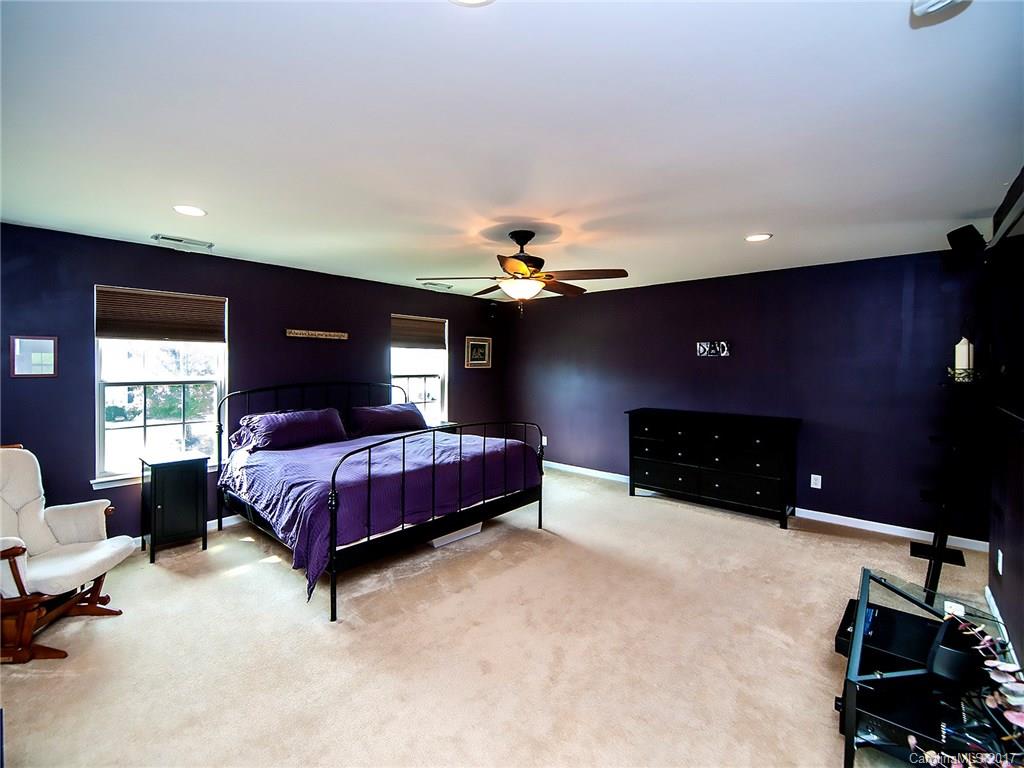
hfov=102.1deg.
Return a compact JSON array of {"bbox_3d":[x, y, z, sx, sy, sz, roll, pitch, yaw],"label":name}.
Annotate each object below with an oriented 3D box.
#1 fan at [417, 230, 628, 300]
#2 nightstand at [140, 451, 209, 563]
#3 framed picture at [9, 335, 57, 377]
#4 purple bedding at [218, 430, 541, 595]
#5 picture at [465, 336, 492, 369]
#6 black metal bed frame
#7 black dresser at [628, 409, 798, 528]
[{"bbox_3d":[0.070,-0.860,3.020,1.520,0.465,1.500,0,2,0],"label":"fan"},{"bbox_3d":[-2.664,0.953,3.265,0.364,0.728,0.375,2,3,40],"label":"nightstand"},{"bbox_3d":[-3.336,-0.186,2.895,0.030,0.285,0.230,2,3,41],"label":"framed picture"},{"bbox_3d":[-1.158,0.851,3.732,1.940,0.670,2.120,2,3,40],"label":"purple bedding"},{"bbox_3d":[-0.486,-0.459,6.169,0.030,0.450,0.520,2,3,41],"label":"picture"},{"bbox_3d":[-1.167,0.655,3.766,2.137,1.300,2.020,2,3,40],"label":"black metal bed frame"},{"bbox_3d":[2.065,0.813,4.389,1.609,0.966,0.490,2,3,40],"label":"black dresser"}]

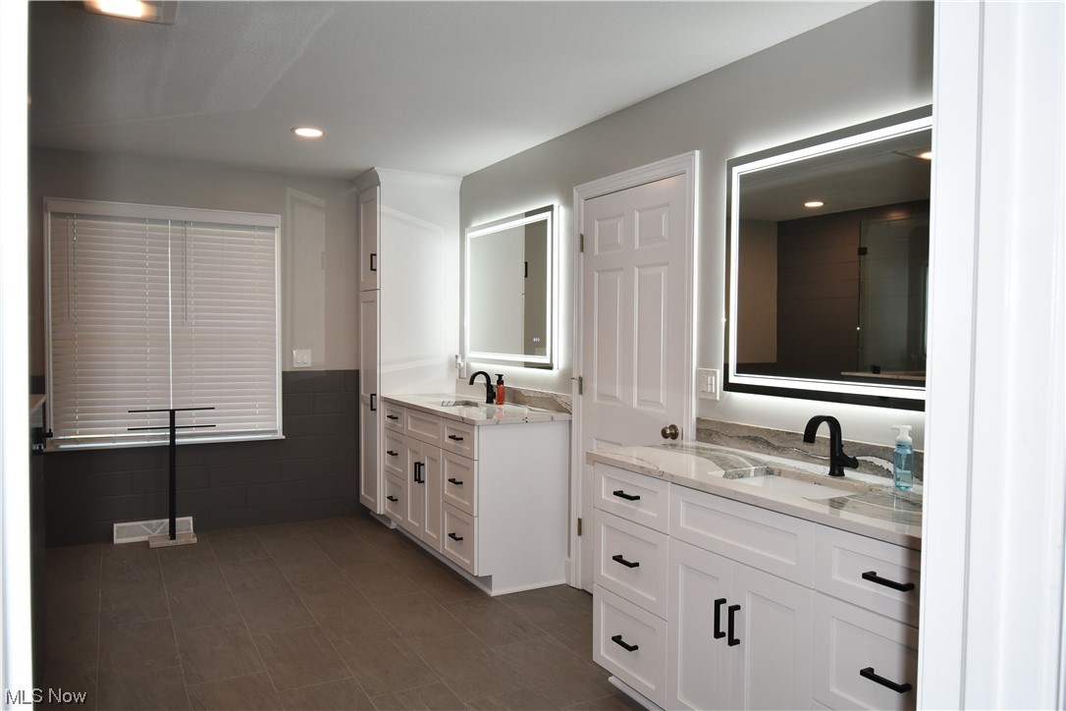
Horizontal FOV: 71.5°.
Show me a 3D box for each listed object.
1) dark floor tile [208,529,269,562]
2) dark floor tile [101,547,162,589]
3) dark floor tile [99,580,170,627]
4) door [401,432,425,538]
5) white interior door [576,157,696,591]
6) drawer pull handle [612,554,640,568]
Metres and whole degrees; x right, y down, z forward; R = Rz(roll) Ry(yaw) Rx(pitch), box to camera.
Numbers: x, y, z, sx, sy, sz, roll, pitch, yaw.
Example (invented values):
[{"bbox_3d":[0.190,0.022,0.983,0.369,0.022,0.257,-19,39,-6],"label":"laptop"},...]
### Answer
[{"bbox_3d":[-1.864,1.219,4.679,0.294,0.010,0.588,-1,2,-30],"label":"dark floor tile"},{"bbox_3d":[-2.302,1.229,4.247,0.294,0.010,0.595,-1,2,-30],"label":"dark floor tile"},{"bbox_3d":[-2.008,1.248,3.730,0.294,0.010,0.588,-1,2,-30],"label":"dark floor tile"},{"bbox_3d":[-0.734,0.814,4.612,0.020,0.597,0.294,-1,2,-30],"label":"door"},{"bbox_3d":[0.468,0.207,3.594,0.050,2.110,0.890,-1,2,-30],"label":"white interior door"},{"bbox_3d":[0.338,0.745,2.676,0.038,0.013,0.110,-1,2,-30],"label":"drawer pull handle"}]

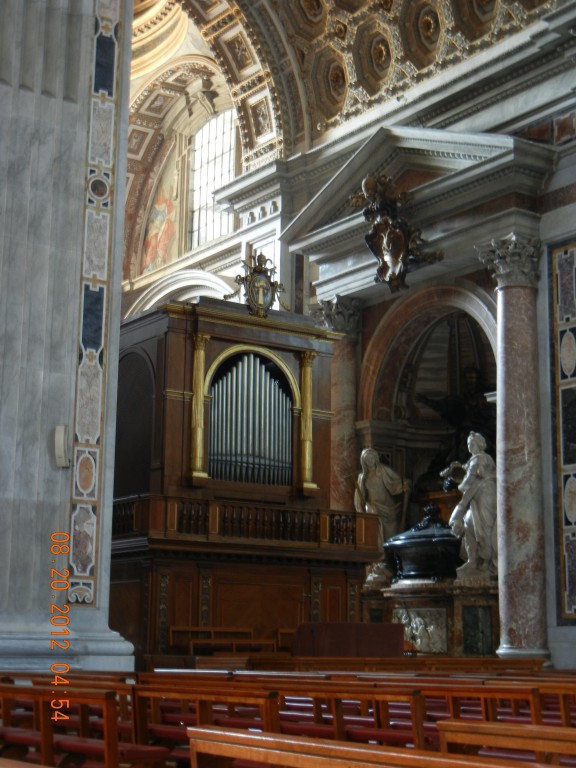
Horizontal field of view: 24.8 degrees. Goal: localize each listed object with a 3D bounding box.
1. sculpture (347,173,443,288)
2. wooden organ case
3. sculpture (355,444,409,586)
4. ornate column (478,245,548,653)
[{"bbox_3d":[2.503,-3.734,32.390,1.150,2.850,2.500,8,-14,-34],"label":"sculpture"},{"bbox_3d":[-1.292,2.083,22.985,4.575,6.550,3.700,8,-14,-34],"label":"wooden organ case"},{"bbox_3d":[2.348,3.341,33.241,1.400,3.450,1.150,-4,-12,21],"label":"sculpture"},{"bbox_3d":[5.101,1.354,29.338,1.200,9.630,1.250,8,-14,-34],"label":"ornate column"}]

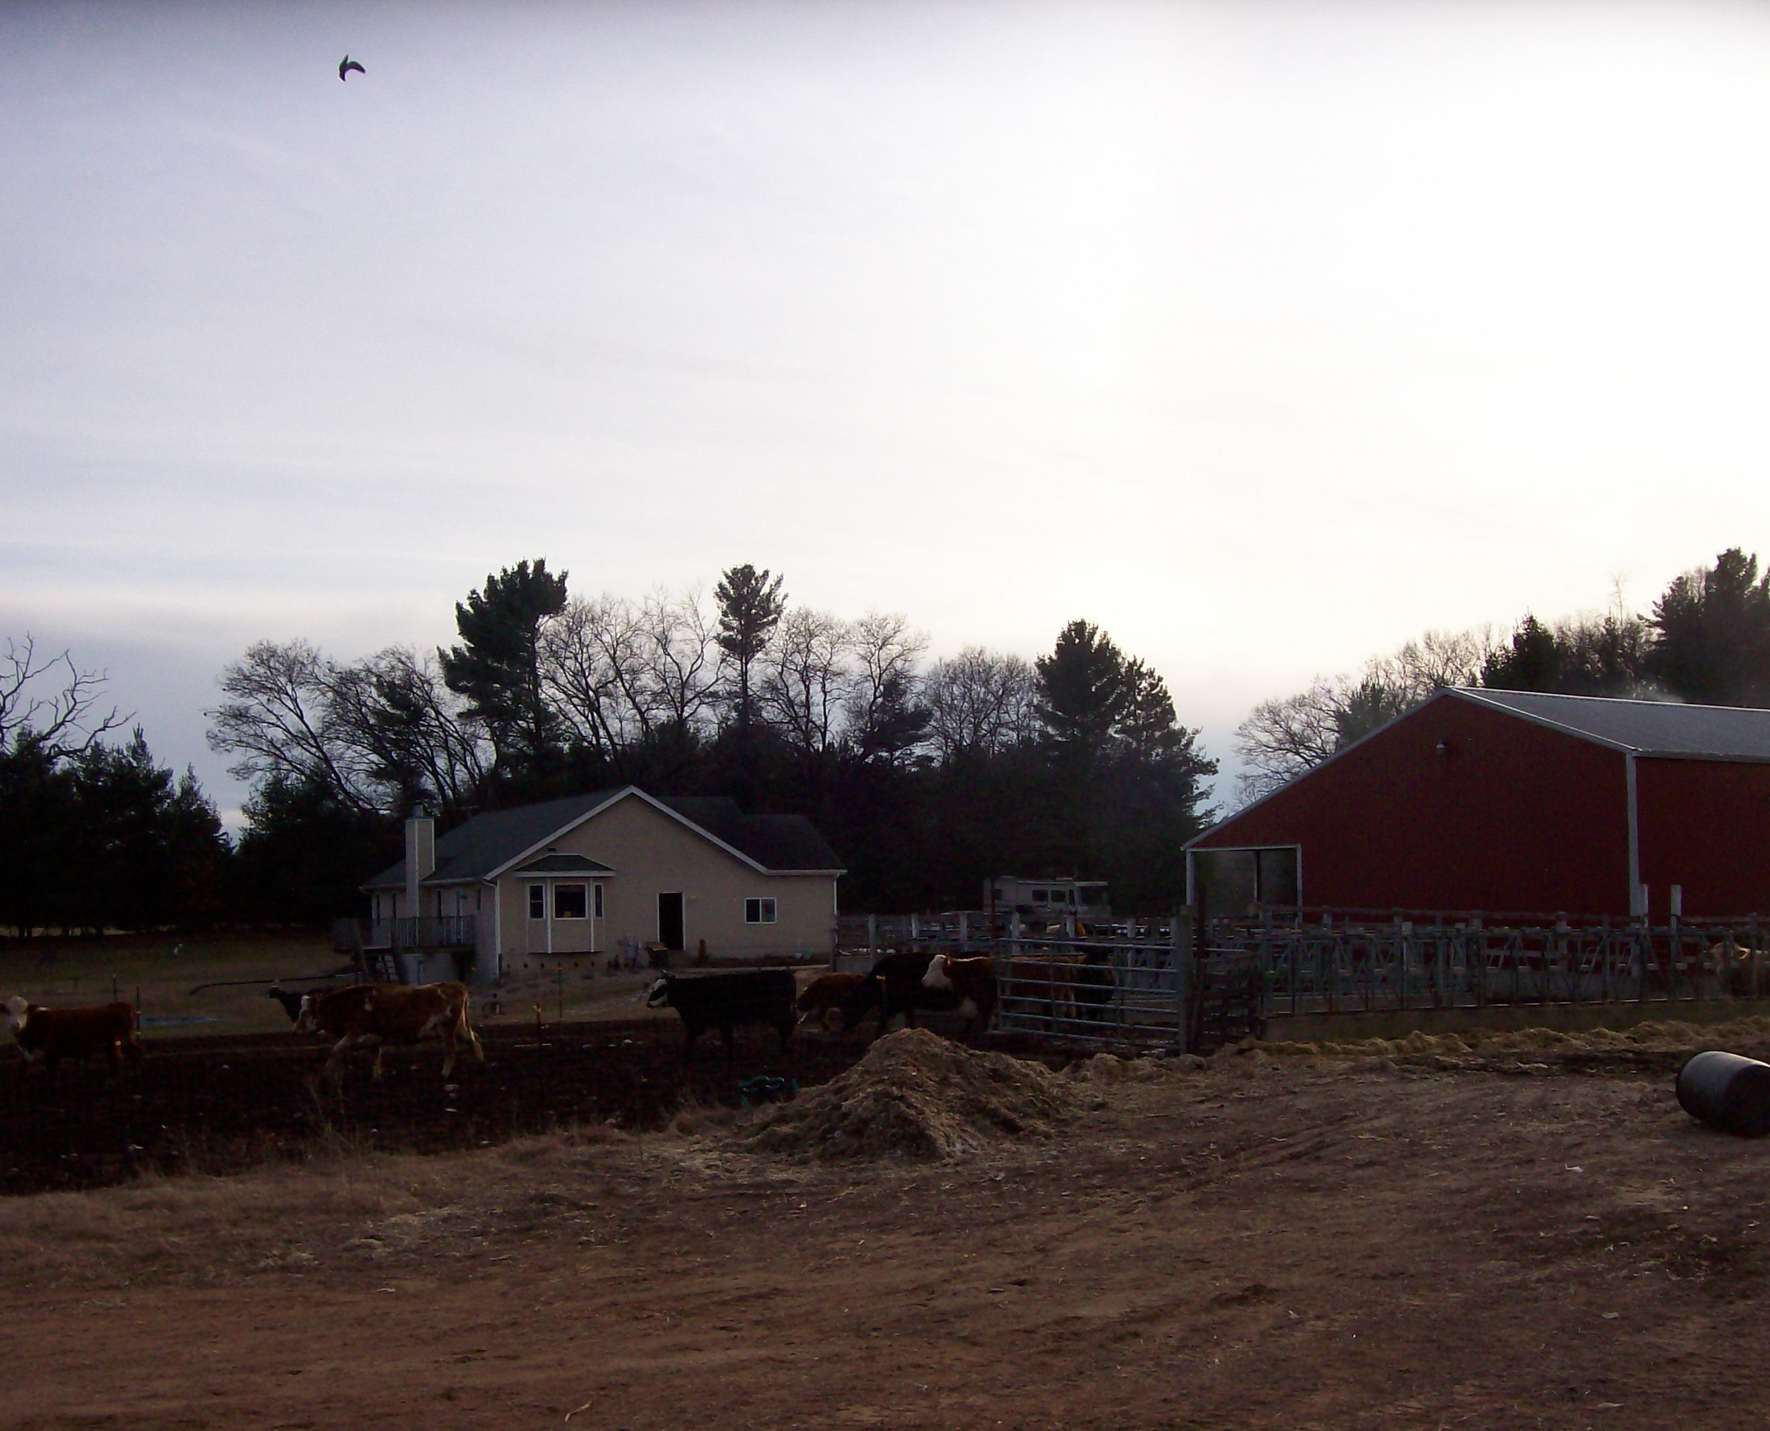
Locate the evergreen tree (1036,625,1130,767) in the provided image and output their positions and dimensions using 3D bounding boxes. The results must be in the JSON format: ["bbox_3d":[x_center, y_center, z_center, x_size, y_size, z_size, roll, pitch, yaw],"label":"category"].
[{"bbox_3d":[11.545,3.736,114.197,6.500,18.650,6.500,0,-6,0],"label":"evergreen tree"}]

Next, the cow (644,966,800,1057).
[{"bbox_3d":[-2.389,4.355,29.010,2.150,1.330,0.680,1,-6,-18],"label":"cow"}]

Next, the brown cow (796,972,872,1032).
[{"bbox_3d":[-0.658,4.976,34.474,1.850,1.030,0.600,1,-6,-12],"label":"brown cow"}]

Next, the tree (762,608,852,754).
[{"bbox_3d":[-4.392,3.406,112.234,5.800,19.170,5.800,0,-6,0],"label":"tree"}]

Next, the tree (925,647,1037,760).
[{"bbox_3d":[5.798,4.674,118.127,6.650,17.670,6.800,0,-6,0],"label":"tree"}]

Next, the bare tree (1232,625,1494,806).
[{"bbox_3d":[27.322,3.749,112.173,14.820,17.960,10.000,0,-6,0],"label":"bare tree"}]

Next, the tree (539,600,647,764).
[{"bbox_3d":[-16.276,3.070,110.267,6.500,19.630,6.500,0,-6,0],"label":"tree"}]

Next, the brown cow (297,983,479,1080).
[{"bbox_3d":[-6.496,4.136,26.021,2.380,1.260,0.700,1,-6,-10],"label":"brown cow"}]

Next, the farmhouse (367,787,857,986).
[{"bbox_3d":[-11.957,6.907,80.868,14.100,6.930,19.400,2,-6,-26],"label":"farmhouse"}]

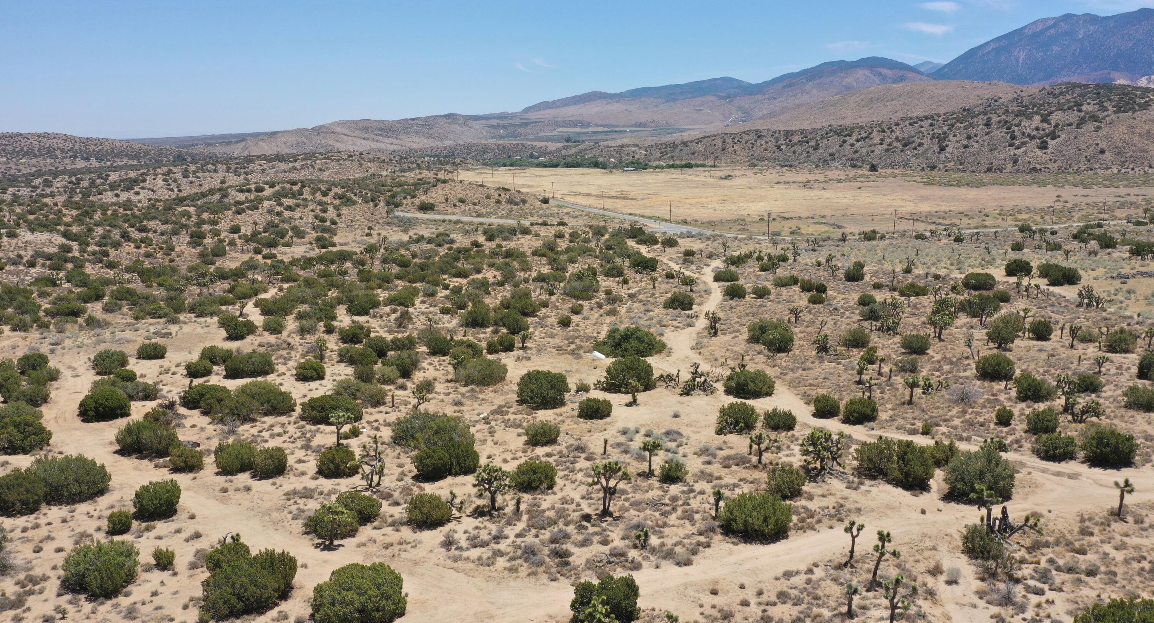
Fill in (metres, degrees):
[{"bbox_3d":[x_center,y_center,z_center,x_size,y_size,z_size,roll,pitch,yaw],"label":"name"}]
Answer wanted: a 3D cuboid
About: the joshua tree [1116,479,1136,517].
[{"bbox_3d":[41.661,14.204,68.271,1.264,3.084,1.201,6,14,32],"label":"joshua tree"}]

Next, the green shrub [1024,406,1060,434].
[{"bbox_3d":[48.701,11.340,93.713,3.157,2.713,2.999,6,13,28],"label":"green shrub"}]

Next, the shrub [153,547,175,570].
[{"bbox_3d":[-26.929,16.114,58.538,1.310,1.330,1.250,-6,13,-26],"label":"shrub"}]

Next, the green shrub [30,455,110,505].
[{"bbox_3d":[-37.770,12.342,66.838,5.310,2.830,4.250,-7,13,-30],"label":"green shrub"}]

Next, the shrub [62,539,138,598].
[{"bbox_3d":[-31.850,17.123,60.026,4.510,3.229,4.285,-8,13,-29],"label":"shrub"}]

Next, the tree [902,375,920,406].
[{"bbox_3d":[33.660,7.910,90.430,1.700,3.100,1.620,4,12,21],"label":"tree"}]

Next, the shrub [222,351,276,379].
[{"bbox_3d":[-37.480,6.140,102.650,5.620,3.060,5.060,-5,12,-20],"label":"shrub"}]

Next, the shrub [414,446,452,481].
[{"bbox_3d":[-12.888,13.571,79.980,3.328,2.775,3.161,-2,12,-9],"label":"shrub"}]

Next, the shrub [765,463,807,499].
[{"bbox_3d":[15.660,12.770,67.220,3.090,2.690,2.780,2,11,14],"label":"shrub"}]

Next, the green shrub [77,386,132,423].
[{"bbox_3d":[-51.734,10.208,98.353,5.141,3.437,4.884,-6,13,-28],"label":"green shrub"}]

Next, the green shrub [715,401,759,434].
[{"bbox_3d":[16.904,11.073,94.329,4.476,3.038,4.252,2,12,10],"label":"green shrub"}]

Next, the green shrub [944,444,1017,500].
[{"bbox_3d":[32.510,12.965,72.669,5.254,4.042,4.991,4,13,25],"label":"green shrub"}]

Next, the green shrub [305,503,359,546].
[{"bbox_3d":[-18.494,15.975,67.746,4.003,2.010,3.803,-3,12,-16],"label":"green shrub"}]

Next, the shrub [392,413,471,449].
[{"bbox_3d":[-12.485,10.263,77.785,7.010,2.650,5.260,-2,11,-9],"label":"shrub"}]

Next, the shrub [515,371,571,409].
[{"bbox_3d":[-3.379,7.608,89.724,5.220,3.230,4.960,0,11,-2],"label":"shrub"}]

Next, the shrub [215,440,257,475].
[{"bbox_3d":[-27.670,11.880,72.970,3.290,2.930,2.960,-5,12,-21],"label":"shrub"}]

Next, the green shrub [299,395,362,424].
[{"bbox_3d":[-23.270,9.117,85.070,5.770,2.070,4.330,-3,12,-16],"label":"green shrub"}]

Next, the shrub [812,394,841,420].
[{"bbox_3d":[27.919,10.639,100.910,3.107,2.586,2.796,3,11,16],"label":"shrub"}]

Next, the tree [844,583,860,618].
[{"bbox_3d":[16.912,17.785,55.180,0.948,2.227,0.900,3,12,18],"label":"tree"}]

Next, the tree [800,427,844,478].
[{"bbox_3d":[20.137,11.538,73.878,3.440,4.260,3.270,3,12,16],"label":"tree"}]

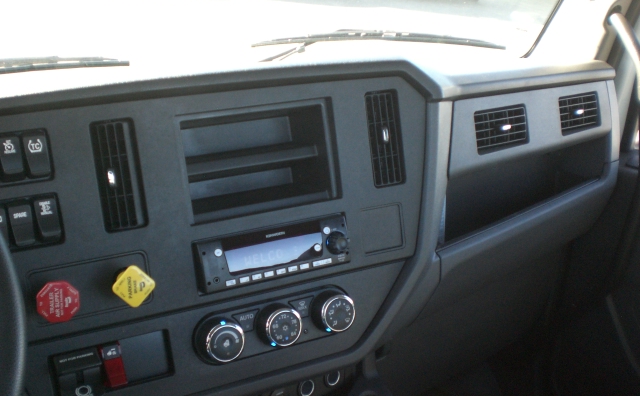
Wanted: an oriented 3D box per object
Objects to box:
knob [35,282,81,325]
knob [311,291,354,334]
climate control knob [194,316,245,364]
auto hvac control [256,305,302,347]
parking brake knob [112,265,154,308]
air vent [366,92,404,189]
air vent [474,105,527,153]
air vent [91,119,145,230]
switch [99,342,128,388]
[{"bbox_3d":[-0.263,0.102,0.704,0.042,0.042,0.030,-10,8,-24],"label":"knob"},{"bbox_3d":[0.018,0.137,0.843,0.047,0.047,0.025,-10,8,-24],"label":"knob"},{"bbox_3d":[-0.109,0.159,0.787,0.047,0.047,0.025,-10,8,-24],"label":"climate control knob"},{"bbox_3d":[-0.046,0.148,0.815,0.047,0.047,0.025,-10,8,-24],"label":"auto hvac control"},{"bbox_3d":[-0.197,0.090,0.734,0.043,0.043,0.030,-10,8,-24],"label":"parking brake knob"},{"bbox_3d":[0.080,-0.074,0.875,0.045,0.119,0.022,-10,8,-24],"label":"air vent"},{"bbox_3d":[0.249,-0.096,0.974,0.121,0.056,0.022,-14,9,-41],"label":"air vent"},{"bbox_3d":[-0.213,-0.024,0.745,0.045,0.117,0.022,-10,8,-24],"label":"air vent"},{"bbox_3d":[-0.224,0.179,0.757,0.021,0.047,0.022,-10,8,-24],"label":"switch"}]

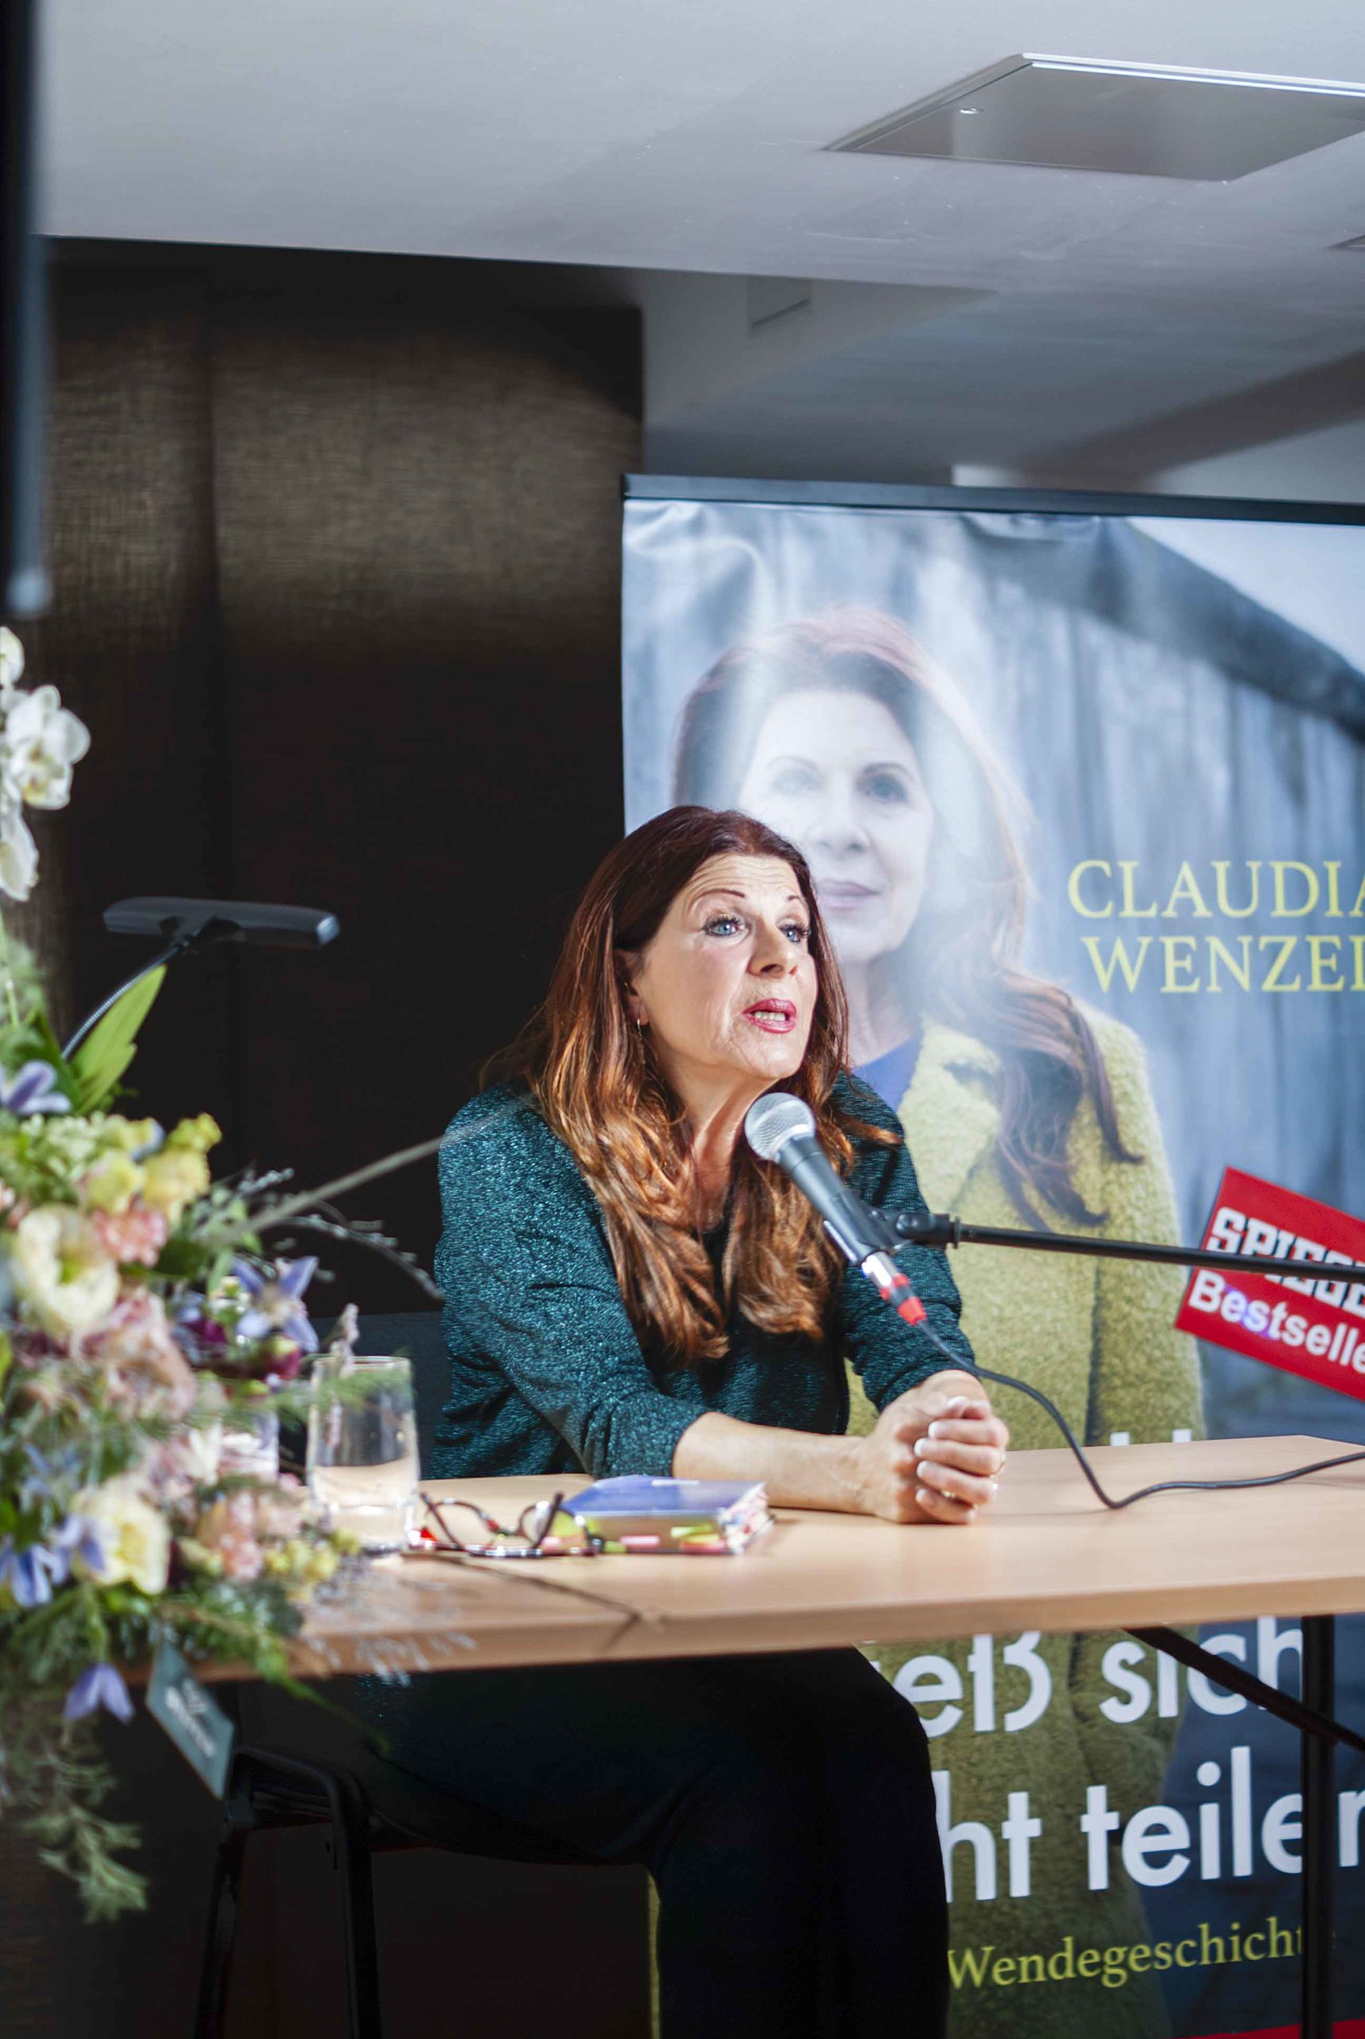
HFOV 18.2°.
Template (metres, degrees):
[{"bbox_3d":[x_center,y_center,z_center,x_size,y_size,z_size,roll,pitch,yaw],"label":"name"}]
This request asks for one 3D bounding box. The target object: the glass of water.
[{"bbox_3d":[-0.220,0.300,2.940,0.078,0.129,0.078,0,1,0],"label":"glass of water"}]

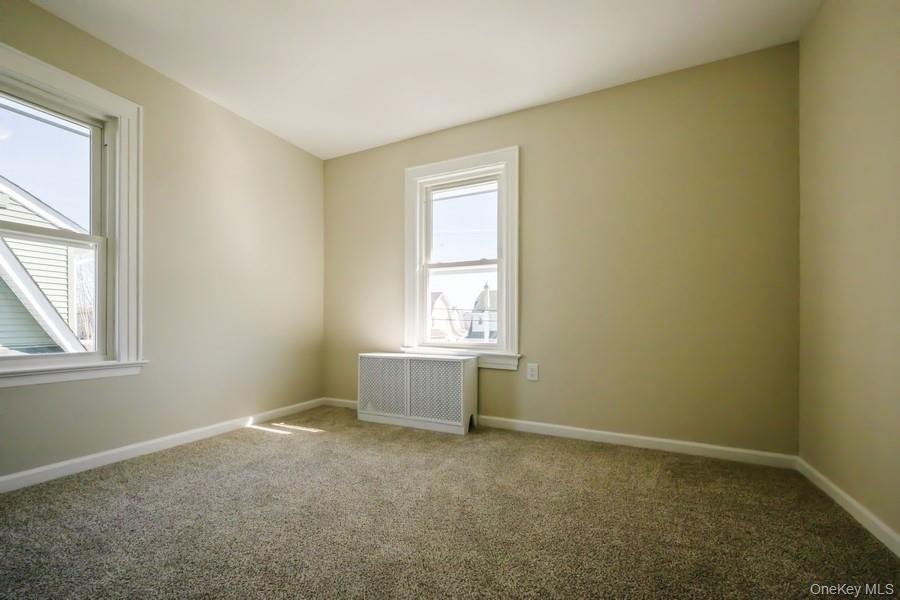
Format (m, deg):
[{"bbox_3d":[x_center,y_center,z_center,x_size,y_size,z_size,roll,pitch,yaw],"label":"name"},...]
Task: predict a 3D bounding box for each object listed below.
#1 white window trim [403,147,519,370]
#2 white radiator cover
[{"bbox_3d":[0.060,-0.309,2.806,1.030,1.665,0.140,-1,-2,26],"label":"white window trim"},{"bbox_3d":[-0.258,0.698,2.751,0.930,0.515,0.260,-1,-2,26],"label":"white radiator cover"}]

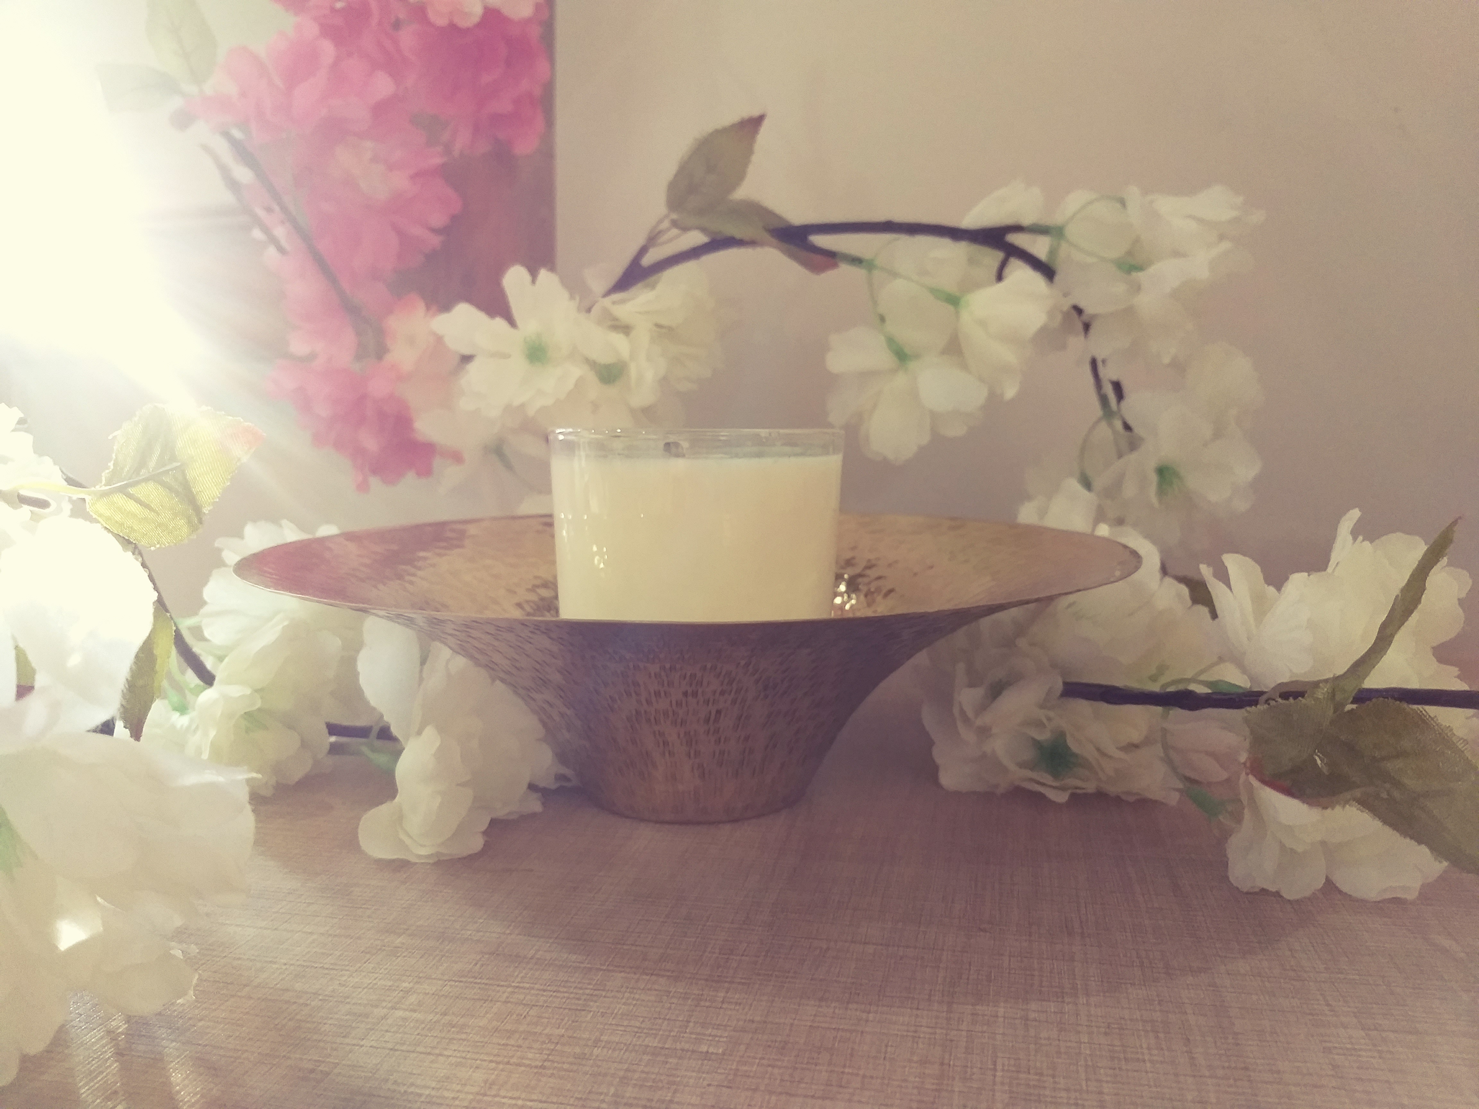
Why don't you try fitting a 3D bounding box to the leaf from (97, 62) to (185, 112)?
[{"bbox_3d":[-0.249,-0.194,0.460,0.035,0.020,0.015,-1,7,-11],"label":"leaf"}]

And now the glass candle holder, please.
[{"bbox_3d":[-0.012,0.006,0.303,0.078,0.079,0.078,0,7,0],"label":"glass candle holder"}]

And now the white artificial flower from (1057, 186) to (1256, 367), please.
[{"bbox_3d":[0.144,-0.097,0.385,0.064,0.060,0.055,-6,8,-40],"label":"white artificial flower"}]

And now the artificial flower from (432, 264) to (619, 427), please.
[{"bbox_3d":[-0.070,-0.069,0.370,0.060,0.051,0.038,1,7,6],"label":"artificial flower"}]

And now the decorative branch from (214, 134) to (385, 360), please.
[{"bbox_3d":[-0.190,-0.134,0.480,0.018,0.120,0.018,-34,0,0],"label":"decorative branch"}]

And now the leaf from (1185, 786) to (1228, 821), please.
[{"bbox_3d":[0.114,0.060,0.270,0.010,0.008,0.008,-6,9,-43],"label":"leaf"}]

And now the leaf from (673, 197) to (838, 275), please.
[{"bbox_3d":[0.006,-0.109,0.380,0.057,0.022,0.017,21,0,0],"label":"leaf"}]

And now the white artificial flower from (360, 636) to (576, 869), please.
[{"bbox_3d":[-0.070,0.049,0.282,0.052,0.057,0.052,3,7,26],"label":"white artificial flower"}]

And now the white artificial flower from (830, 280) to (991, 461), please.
[{"bbox_3d":[0.058,-0.063,0.380,0.056,0.061,0.046,0,6,6],"label":"white artificial flower"}]

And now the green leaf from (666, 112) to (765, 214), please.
[{"bbox_3d":[-0.009,-0.135,0.385,0.029,0.046,0.012,37,0,0],"label":"green leaf"}]

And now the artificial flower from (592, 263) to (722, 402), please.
[{"bbox_3d":[-0.029,-0.078,0.390,0.049,0.050,0.043,1,6,9],"label":"artificial flower"}]

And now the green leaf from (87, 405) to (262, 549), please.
[{"bbox_3d":[-0.142,-0.020,0.280,0.046,0.033,0.014,-25,0,-6],"label":"green leaf"}]

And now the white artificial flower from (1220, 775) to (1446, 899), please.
[{"bbox_3d":[0.141,0.066,0.262,0.051,0.034,0.044,-2,7,-11],"label":"white artificial flower"}]

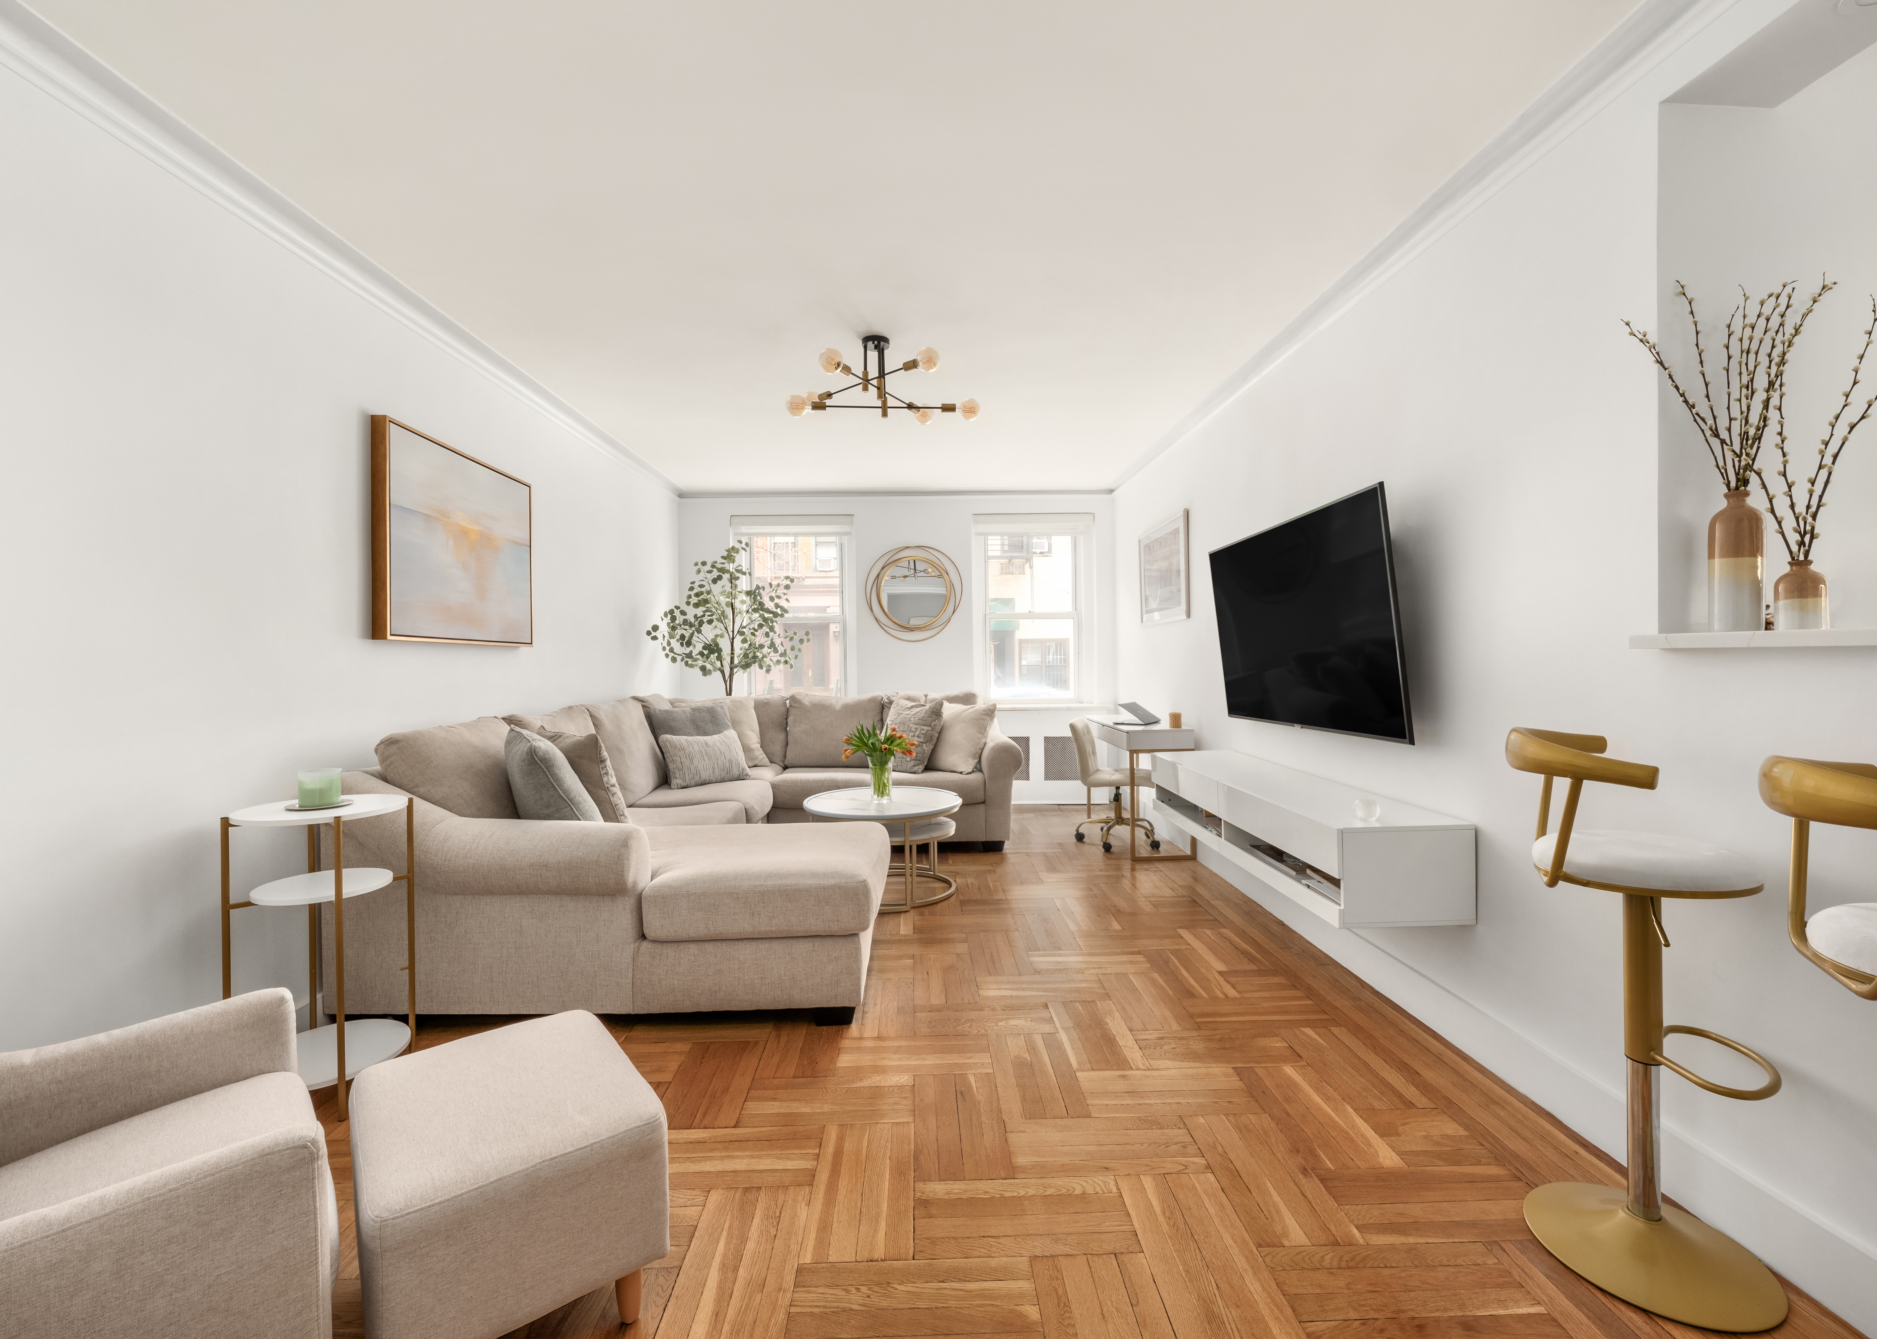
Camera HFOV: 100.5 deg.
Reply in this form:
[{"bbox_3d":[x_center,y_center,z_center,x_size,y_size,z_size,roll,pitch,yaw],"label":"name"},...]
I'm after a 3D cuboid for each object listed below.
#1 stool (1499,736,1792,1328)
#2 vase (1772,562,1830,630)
[{"bbox_3d":[1.343,0.629,1.523,0.460,0.980,0.540,-1,0,36],"label":"stool"},{"bbox_3d":[1.669,-0.140,1.537,0.076,0.146,0.076,-1,0,-1],"label":"vase"}]

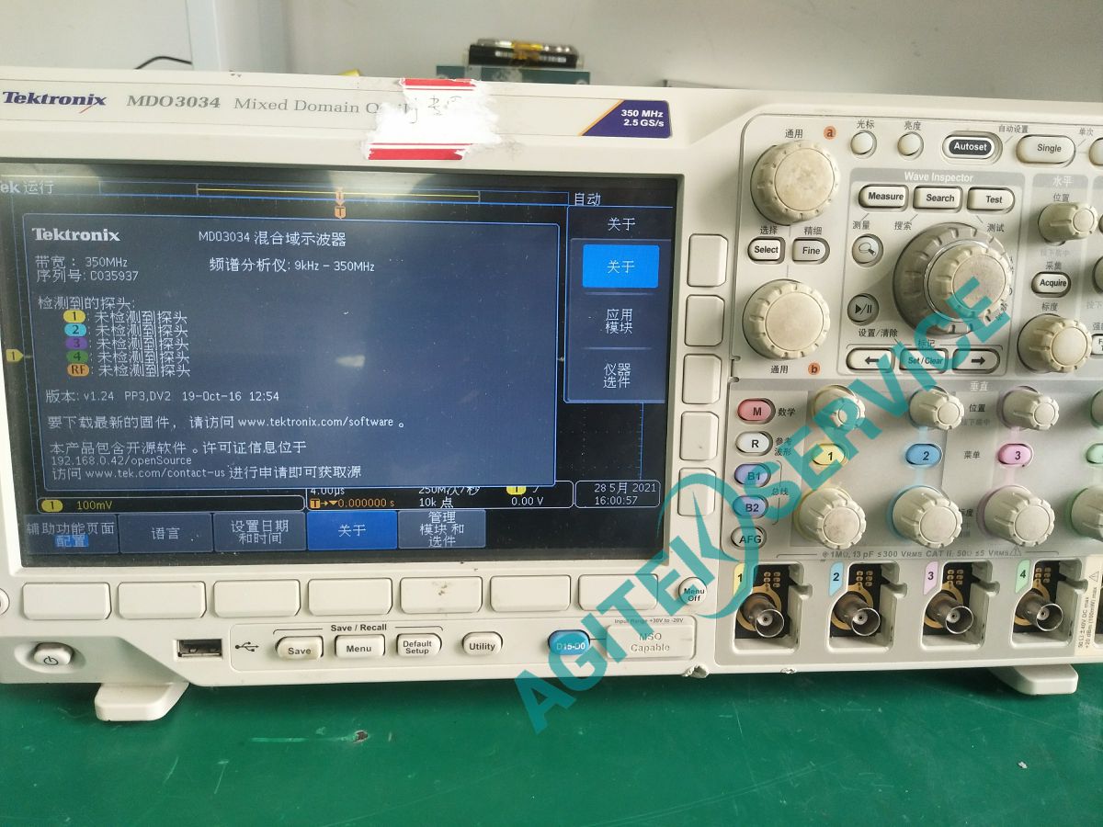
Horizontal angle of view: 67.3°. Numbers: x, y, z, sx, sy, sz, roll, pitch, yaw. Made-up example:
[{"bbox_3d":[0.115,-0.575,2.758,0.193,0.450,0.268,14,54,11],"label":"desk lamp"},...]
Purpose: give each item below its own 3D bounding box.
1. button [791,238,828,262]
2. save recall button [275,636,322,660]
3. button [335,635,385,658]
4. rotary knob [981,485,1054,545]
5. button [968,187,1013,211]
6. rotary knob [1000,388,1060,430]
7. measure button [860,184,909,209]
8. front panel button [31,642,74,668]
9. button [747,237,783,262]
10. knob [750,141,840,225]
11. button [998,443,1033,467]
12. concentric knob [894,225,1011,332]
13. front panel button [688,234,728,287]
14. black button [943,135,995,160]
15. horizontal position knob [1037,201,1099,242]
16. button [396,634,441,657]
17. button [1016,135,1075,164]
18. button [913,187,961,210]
[{"bbox_3d":[0.079,-0.050,0.255,0.011,0.007,0.003,0,9,-4],"label":"button"},{"bbox_3d":[-0.080,0.074,0.262,0.013,0.007,0.003,0,9,-4],"label":"save recall button"},{"bbox_3d":[-0.059,0.072,0.257,0.015,0.007,0.003,0,9,-5],"label":"button"},{"bbox_3d":[0.153,0.034,0.270,0.018,0.018,0.010,0,9,-4],"label":"rotary knob"},{"bbox_3d":[0.134,-0.065,0.252,0.013,0.007,0.003,0,9,-5],"label":"button"},{"bbox_3d":[0.151,-0.001,0.259,0.013,0.013,0.011,0,9,-5],"label":"rotary knob"},{"bbox_3d":[0.102,-0.067,0.254,0.014,0.007,0.003,0,9,-4],"label":"measure button"},{"bbox_3d":[-0.152,0.074,0.251,0.011,0.007,0.004,0,9,-5],"label":"front panel button"},{"bbox_3d":[0.065,-0.049,0.249,0.010,0.007,0.003,0,9,-5],"label":"button"},{"bbox_3d":[0.072,-0.068,0.242,0.024,0.024,0.011,0,9,-5],"label":"knob"},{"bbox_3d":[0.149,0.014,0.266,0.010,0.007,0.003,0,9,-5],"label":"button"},{"bbox_3d":[0.123,-0.040,0.248,0.035,0.035,0.016,0,9,-5],"label":"concentric knob"},{"bbox_3d":[0.047,-0.046,0.248,0.011,0.015,0.002,0,9,-5],"label":"front panel button"},{"bbox_3d":[0.128,-0.081,0.253,0.015,0.007,0.003,0,9,-4],"label":"black button"},{"bbox_3d":[0.160,-0.059,0.255,0.013,0.013,0.011,0,9,-4],"label":"horizontal position knob"},{"bbox_3d":[-0.041,0.073,0.259,0.014,0.007,0.003,0,9,-5],"label":"button"},{"bbox_3d":[0.150,-0.080,0.251,0.017,0.008,0.003,0,9,-5],"label":"button"},{"bbox_3d":[0.118,-0.066,0.255,0.014,0.007,0.003,0,9,-4],"label":"button"}]

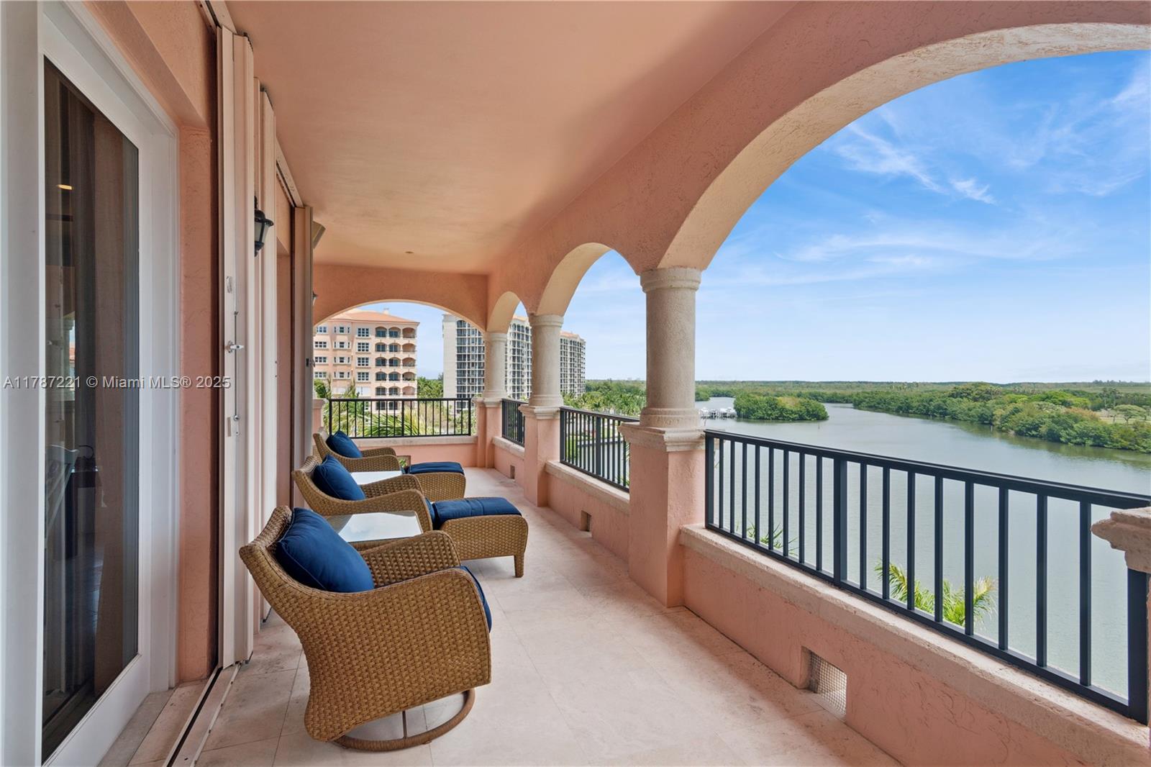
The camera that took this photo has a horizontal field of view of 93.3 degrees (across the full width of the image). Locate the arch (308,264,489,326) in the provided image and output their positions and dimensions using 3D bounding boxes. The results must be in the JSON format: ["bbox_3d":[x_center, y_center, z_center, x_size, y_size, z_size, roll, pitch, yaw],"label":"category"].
[{"bbox_3d":[-2.731,-1.315,8.597,2.617,0.932,0.384,0,0,-20],"label":"arch"}]

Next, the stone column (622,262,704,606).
[{"bbox_3d":[0.633,0.315,3.648,0.466,2.110,0.658,0,0,-20],"label":"stone column"}]

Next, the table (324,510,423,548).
[{"bbox_3d":[-1.220,1.096,3.165,0.610,0.548,0.589,0,0,-20],"label":"table"}]

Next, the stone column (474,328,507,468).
[{"bbox_3d":[-1.374,0.271,9.114,0.480,2.199,0.603,0,0,-20],"label":"stone column"}]

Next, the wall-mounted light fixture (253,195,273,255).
[{"bbox_3d":[-1.686,-0.825,2.830,0.233,0.322,0.219,0,0,-20],"label":"wall-mounted light fixture"}]

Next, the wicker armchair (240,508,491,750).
[{"bbox_3d":[-0.837,0.949,2.290,0.877,0.843,0.712,0,0,-20],"label":"wicker armchair"}]

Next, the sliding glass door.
[{"bbox_3d":[-1.731,0.130,1.962,0.068,2.452,0.891,0,0,-20],"label":"sliding glass door"}]

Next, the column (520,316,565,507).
[{"bbox_3d":[-0.341,0.301,6.341,0.466,2.137,0.658,0,0,-20],"label":"column"}]

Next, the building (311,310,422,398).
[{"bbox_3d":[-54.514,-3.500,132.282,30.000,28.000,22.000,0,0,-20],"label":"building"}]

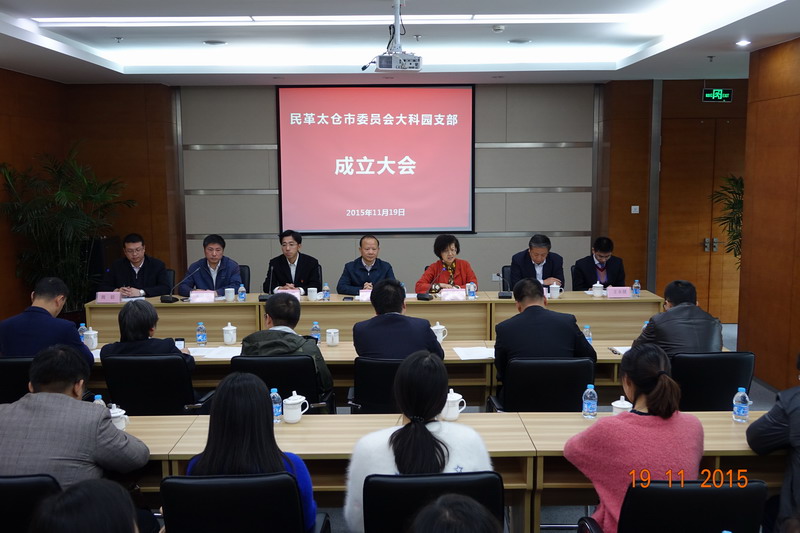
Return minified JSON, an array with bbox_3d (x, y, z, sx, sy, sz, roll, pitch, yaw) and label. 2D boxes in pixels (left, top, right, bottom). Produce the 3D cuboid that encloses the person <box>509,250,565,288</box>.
[{"bbox_3d":[1.199,0.333,6.962,0.490,1.229,0.694,-1,8,0],"label":"person"}]

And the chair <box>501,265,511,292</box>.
[{"bbox_3d":[1.171,0.481,7.105,0.551,0.898,0.592,-1,8,0],"label":"chair"}]

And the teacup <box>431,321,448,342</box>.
[{"bbox_3d":[0.261,0.435,5.260,0.105,0.145,0.090,0,7,-1],"label":"teacup"}]

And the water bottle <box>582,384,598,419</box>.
[{"bbox_3d":[0.886,0.622,3.713,0.065,0.153,0.065,0,7,-1],"label":"water bottle"}]

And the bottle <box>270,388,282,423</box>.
[{"bbox_3d":[-0.541,0.604,3.464,0.065,0.149,0.065,-1,8,0],"label":"bottle"}]

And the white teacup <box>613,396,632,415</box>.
[{"bbox_3d":[0.939,0.612,3.347,0.112,0.140,0.092,-1,8,0],"label":"white teacup"}]

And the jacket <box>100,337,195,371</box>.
[{"bbox_3d":[-1.342,0.636,4.357,0.510,0.561,0.428,-1,8,0],"label":"jacket"}]

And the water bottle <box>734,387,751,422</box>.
[{"bbox_3d":[1.471,0.589,3.447,0.065,0.146,0.065,0,7,0],"label":"water bottle"}]

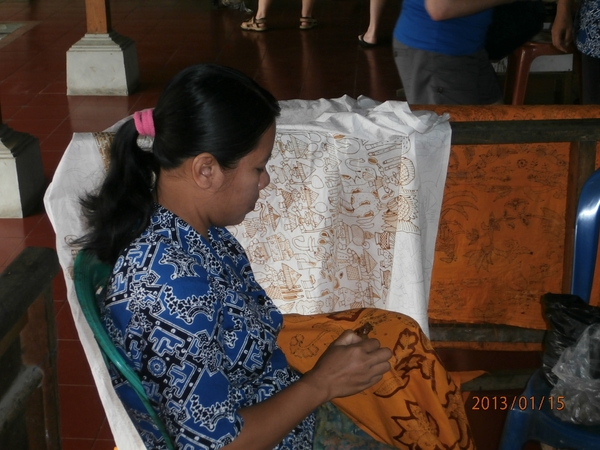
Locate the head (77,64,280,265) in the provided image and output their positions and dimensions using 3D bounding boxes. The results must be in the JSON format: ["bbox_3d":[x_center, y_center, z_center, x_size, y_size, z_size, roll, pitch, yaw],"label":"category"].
[{"bbox_3d":[-0.185,-0.087,1.838,0.288,0.333,0.175,6,17,-15],"label":"head"}]

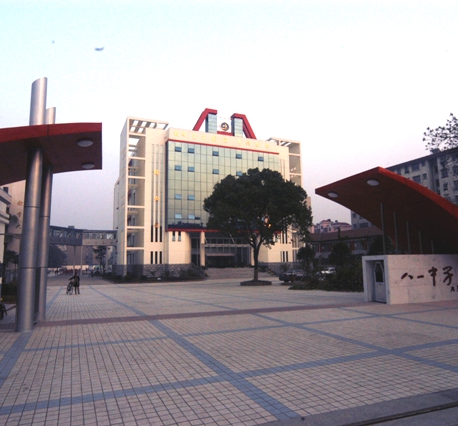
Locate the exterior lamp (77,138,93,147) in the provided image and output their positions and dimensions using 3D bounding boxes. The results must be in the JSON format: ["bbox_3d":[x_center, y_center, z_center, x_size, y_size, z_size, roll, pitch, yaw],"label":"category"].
[{"bbox_3d":[-3.579,-1.757,8.415,0.367,0.092,0.367,2,-8,-24],"label":"exterior lamp"}]

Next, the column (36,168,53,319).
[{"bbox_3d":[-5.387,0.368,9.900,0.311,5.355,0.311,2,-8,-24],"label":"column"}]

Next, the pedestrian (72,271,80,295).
[{"bbox_3d":[-11.676,5.385,25.802,0.408,1.652,0.510,3,-8,-26],"label":"pedestrian"}]

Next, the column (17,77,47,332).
[{"bbox_3d":[-4.737,-0.345,8.135,0.323,6.127,0.323,2,-8,-24],"label":"column"}]

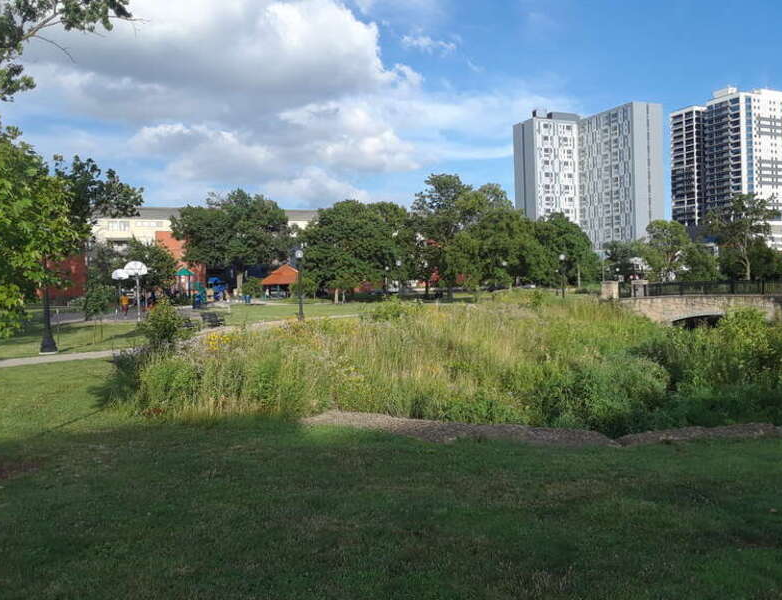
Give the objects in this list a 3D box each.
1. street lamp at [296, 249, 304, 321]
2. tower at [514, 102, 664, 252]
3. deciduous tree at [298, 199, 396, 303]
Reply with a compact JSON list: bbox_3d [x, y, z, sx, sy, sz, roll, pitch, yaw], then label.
[{"bbox_3d":[-5.053,-0.799,38.500,0.430,3.850,0.430,-2,1,0],"label":"street lamp"},{"bbox_3d":[90.761,-46.501,317.000,43.000,79.000,49.000,-2,1,-20],"label":"tower"},{"bbox_3d":[-4.536,-4.926,74.000,10.200,10.650,9.800,-2,1,0],"label":"deciduous tree"}]

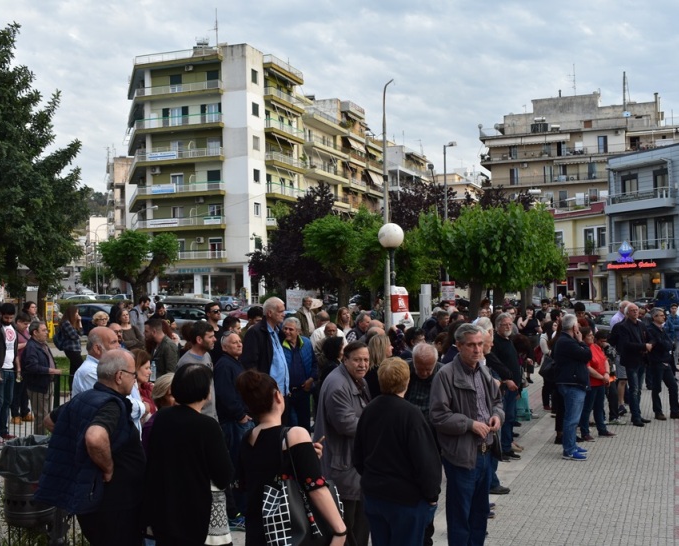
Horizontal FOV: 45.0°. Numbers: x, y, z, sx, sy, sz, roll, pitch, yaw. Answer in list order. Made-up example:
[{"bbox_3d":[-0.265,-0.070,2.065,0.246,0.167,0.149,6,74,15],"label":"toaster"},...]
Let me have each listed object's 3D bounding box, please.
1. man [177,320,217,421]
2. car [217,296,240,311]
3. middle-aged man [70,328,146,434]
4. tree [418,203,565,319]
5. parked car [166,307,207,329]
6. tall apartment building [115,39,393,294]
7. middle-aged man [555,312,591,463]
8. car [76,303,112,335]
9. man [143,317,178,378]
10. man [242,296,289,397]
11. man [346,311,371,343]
[{"bbox_3d":[-1.173,1.274,6.787,0.340,1.750,0.520,-1,-1,18],"label":"man"},{"bbox_3d":[-11.283,2.896,77.000,4.100,1.500,1.750,-1,-1,25],"label":"car"},{"bbox_3d":[-1.488,1.206,5.275,0.420,1.720,0.540,1,-2,-34],"label":"middle-aged man"},{"bbox_3d":[4.032,0.349,21.453,3.700,4.350,3.700,-2,-1,20],"label":"tree"},{"bbox_3d":[-6.535,2.224,34.978,4.300,1.500,1.760,-1,-2,21],"label":"parked car"},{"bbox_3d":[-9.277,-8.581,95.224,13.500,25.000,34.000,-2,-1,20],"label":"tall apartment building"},{"bbox_3d":[2.779,1.359,9.731,0.380,1.730,0.510,-1,-1,-14],"label":"middle-aged man"},{"bbox_3d":[-10.945,2.161,37.500,4.200,1.450,1.760,-1,-1,25],"label":"car"},{"bbox_3d":[-1.940,1.370,8.981,0.420,1.740,0.520,-1,-1,-7],"label":"man"},{"bbox_3d":[-0.751,1.201,8.380,0.370,1.900,0.520,-2,-1,20],"label":"man"},{"bbox_3d":[0.262,1.355,10.487,0.340,1.710,0.520,-1,-1,27],"label":"man"}]

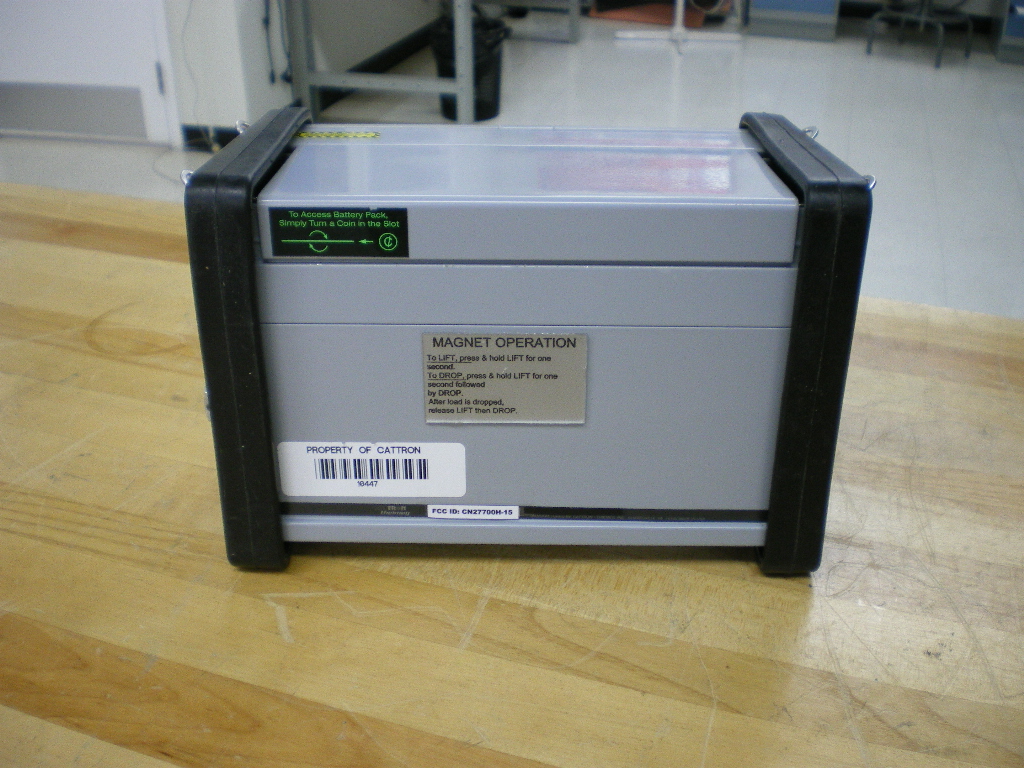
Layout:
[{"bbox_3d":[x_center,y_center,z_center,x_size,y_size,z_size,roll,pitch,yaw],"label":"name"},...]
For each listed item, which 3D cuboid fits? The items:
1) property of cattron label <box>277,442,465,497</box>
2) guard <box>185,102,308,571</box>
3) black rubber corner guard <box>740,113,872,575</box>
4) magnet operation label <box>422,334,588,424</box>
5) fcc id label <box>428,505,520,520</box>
[{"bbox_3d":[-0.057,0.036,0.438,0.076,0.025,0.001,0,24,0],"label":"property of cattron label"},{"bbox_3d":[-0.107,-0.029,0.492,0.025,0.167,0.159,0,24,0],"label":"guard"},{"bbox_3d":[0.119,-0.028,0.491,0.025,0.167,0.159,0,24,0],"label":"black rubber corner guard"},{"bbox_3d":[-0.003,-0.002,0.421,0.064,0.038,0.002,0,24,0],"label":"magnet operation label"},{"bbox_3d":[-0.016,0.054,0.446,0.038,0.006,0.001,0,24,0],"label":"fcc id label"}]

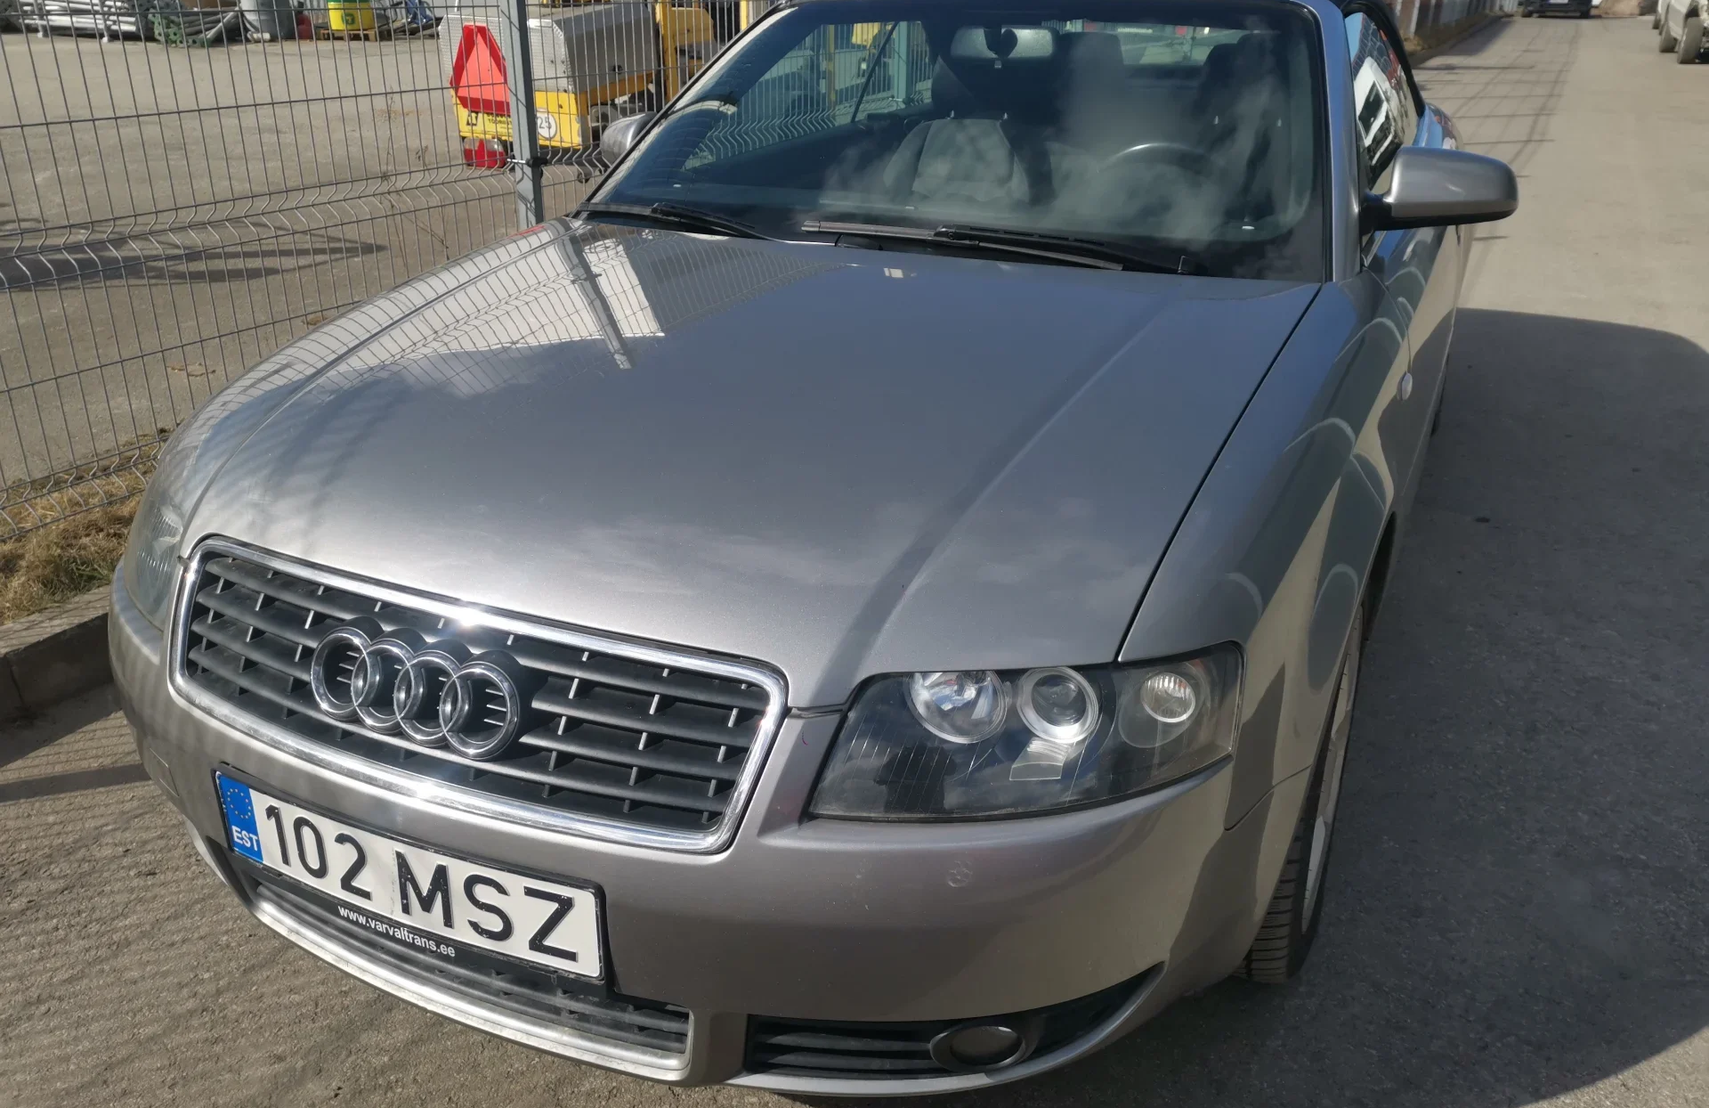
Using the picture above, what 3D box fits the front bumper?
[{"bbox_3d":[-0.393,0.289,1.648,1.740,0.430,0.530,11,25,23],"label":"front bumper"}]

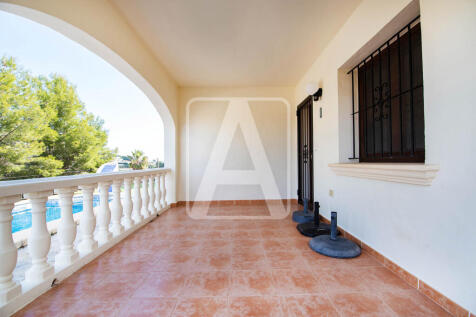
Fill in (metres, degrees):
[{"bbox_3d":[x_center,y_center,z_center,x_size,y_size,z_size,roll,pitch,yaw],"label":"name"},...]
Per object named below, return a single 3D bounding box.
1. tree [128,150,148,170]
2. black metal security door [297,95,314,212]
[{"bbox_3d":[-9.000,0.450,18.000,1.900,2.400,1.900,0,-1,0],"label":"tree"},{"bbox_3d":[1.275,-0.083,3.780,0.090,2.080,0.870,0,-1,0],"label":"black metal security door"}]

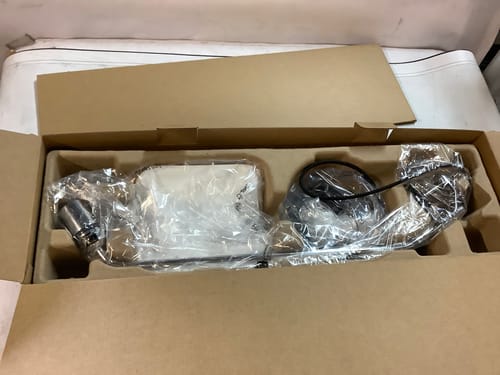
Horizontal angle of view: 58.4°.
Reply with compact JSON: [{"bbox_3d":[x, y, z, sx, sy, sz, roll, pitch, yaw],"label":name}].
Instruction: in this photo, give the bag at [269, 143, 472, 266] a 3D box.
[{"bbox_3d":[0.229,0.037,0.874,0.434,0.103,0.215,-2,61,-11],"label":"bag"}]

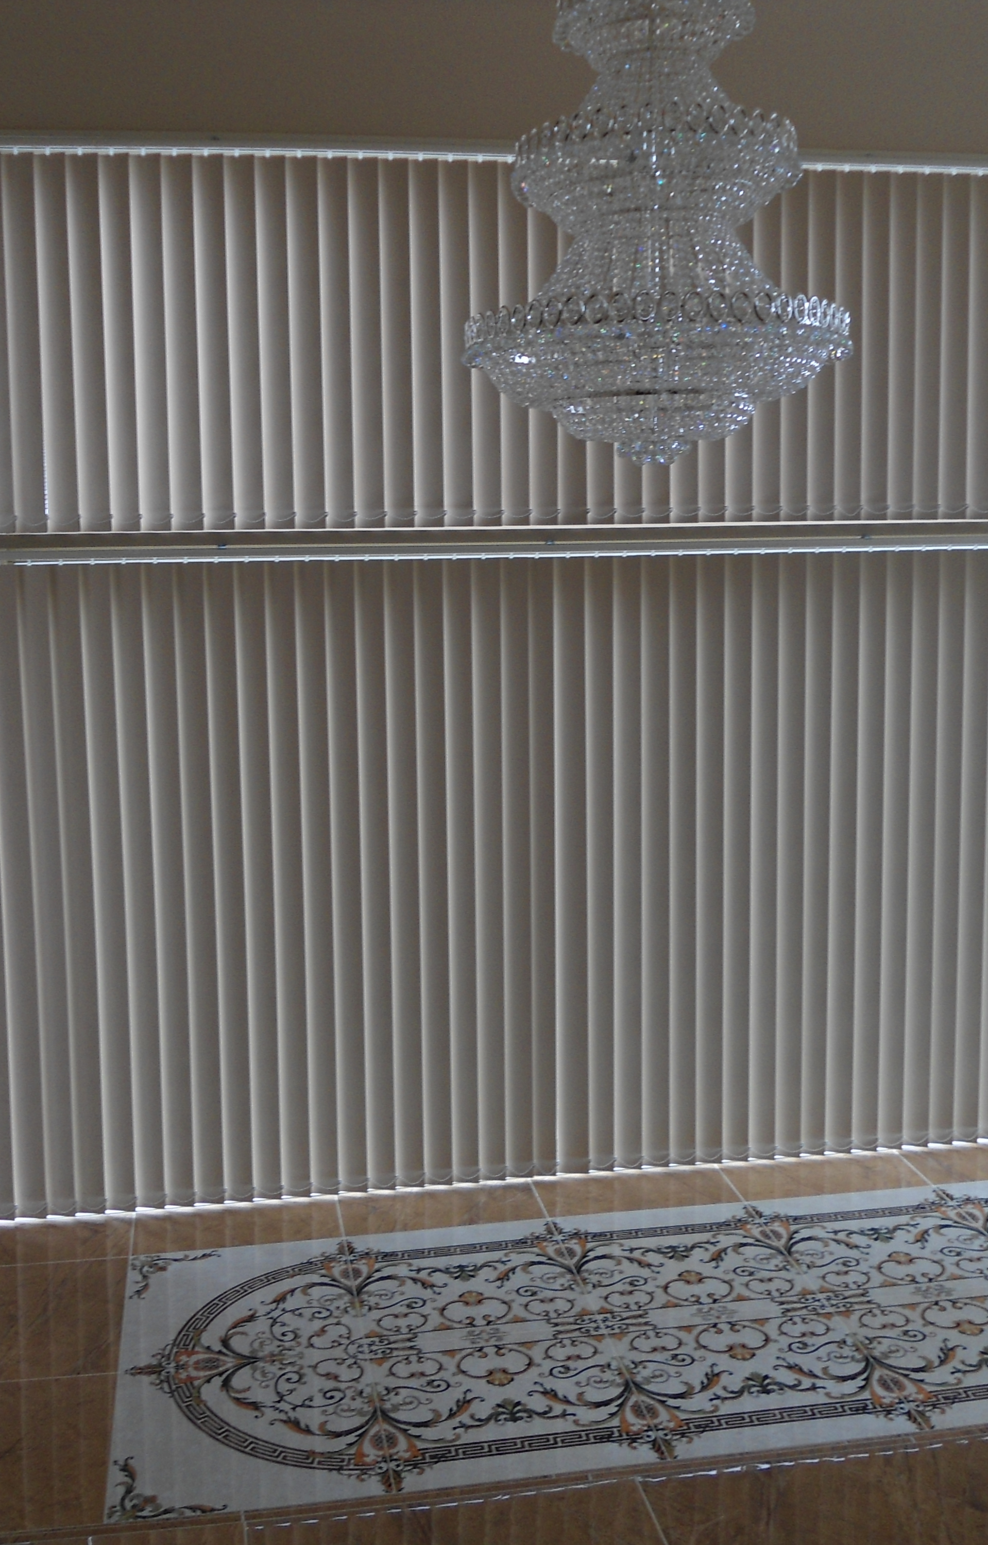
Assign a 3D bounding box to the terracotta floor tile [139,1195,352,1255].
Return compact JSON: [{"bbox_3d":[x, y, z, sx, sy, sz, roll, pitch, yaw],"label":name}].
[{"bbox_3d":[-0.745,1.335,4.525,0.600,0.010,0.291,-2,8,-10],"label":"terracotta floor tile"}]

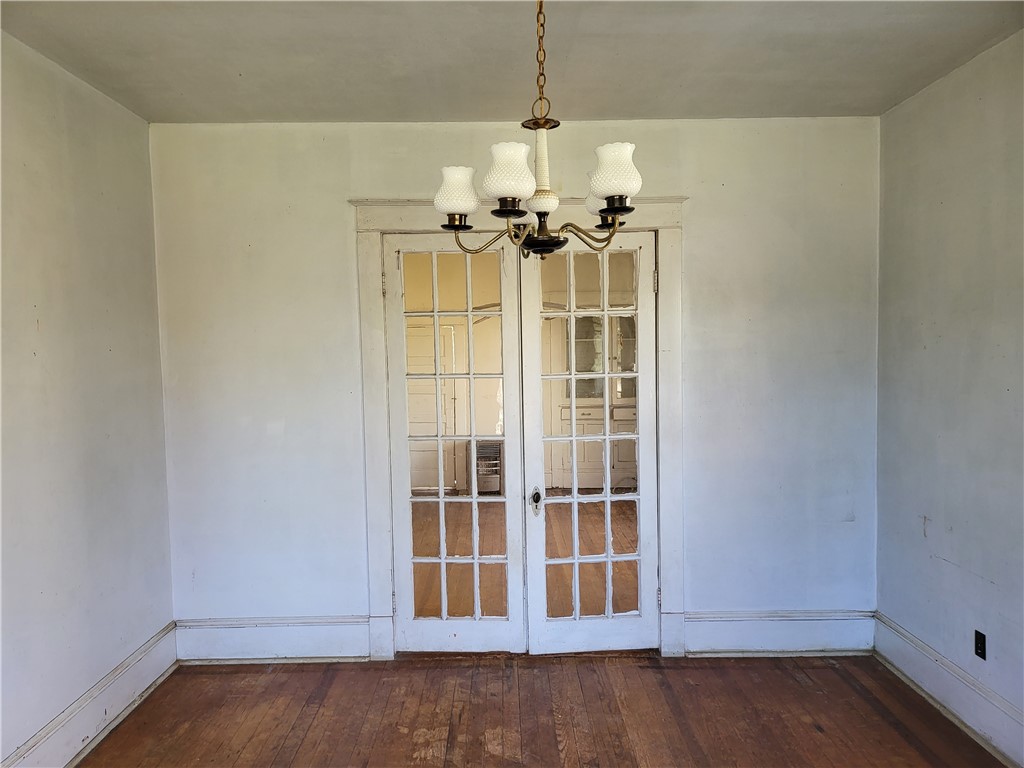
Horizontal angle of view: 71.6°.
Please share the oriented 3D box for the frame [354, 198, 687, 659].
[{"bbox_3d":[0.065,0.281,3.971,1.793,2.565,0.050,-1,3,-1],"label":"frame"}]

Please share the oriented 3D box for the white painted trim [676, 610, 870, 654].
[{"bbox_3d":[1.523,1.410,4.050,1.091,0.246,0.030,-1,3,-1],"label":"white painted trim"}]

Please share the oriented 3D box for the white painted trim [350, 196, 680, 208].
[{"bbox_3d":[0.037,-0.990,3.889,1.847,0.035,0.070,-1,3,-1],"label":"white painted trim"}]

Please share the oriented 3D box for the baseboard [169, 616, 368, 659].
[{"bbox_3d":[-1.352,1.446,4.024,1.089,0.251,0.030,-1,3,-1],"label":"baseboard"}]

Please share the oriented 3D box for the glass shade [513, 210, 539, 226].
[{"bbox_3d":[0.027,-0.526,2.096,0.127,0.130,0.127,-1,3,-1],"label":"glass shade"}]

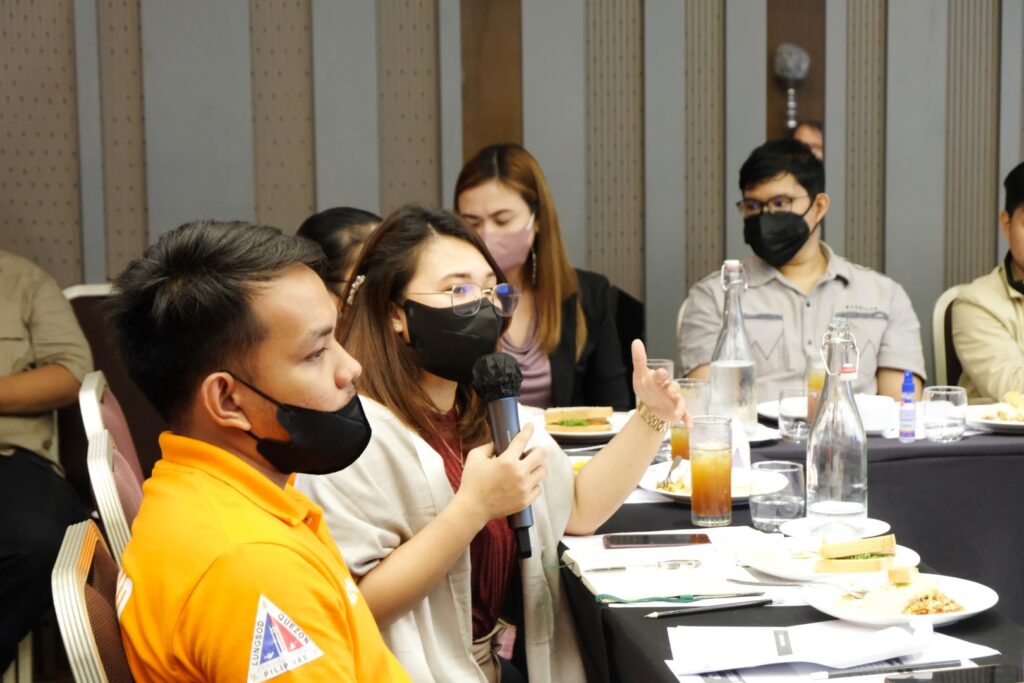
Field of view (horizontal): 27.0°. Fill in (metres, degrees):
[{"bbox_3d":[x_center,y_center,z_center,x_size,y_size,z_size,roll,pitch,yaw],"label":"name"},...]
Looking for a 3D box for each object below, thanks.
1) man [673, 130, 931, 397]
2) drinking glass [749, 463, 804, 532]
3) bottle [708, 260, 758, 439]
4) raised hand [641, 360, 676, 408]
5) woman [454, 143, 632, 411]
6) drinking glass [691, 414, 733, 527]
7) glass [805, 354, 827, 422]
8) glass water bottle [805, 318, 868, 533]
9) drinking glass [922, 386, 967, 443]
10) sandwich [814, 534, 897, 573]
[{"bbox_3d":[0.613,0.241,4.290,0.550,1.278,0.740,-1,7,-3],"label":"man"},{"bbox_3d":[0.394,0.230,3.161,0.083,0.092,0.083,0,7,6],"label":"drinking glass"},{"bbox_3d":[0.399,0.012,3.836,0.085,0.314,0.085,-1,7,0],"label":"bottle"},{"bbox_3d":[0.214,0.063,3.050,0.090,0.130,0.115,-2,7,-9],"label":"raised hand"},{"bbox_3d":[0.034,0.264,4.069,0.480,1.260,0.700,-1,7,0],"label":"woman"},{"bbox_3d":[0.296,0.192,3.155,0.060,0.153,0.060,-1,7,0],"label":"drinking glass"},{"bbox_3d":[0.570,0.094,3.890,0.060,0.149,0.060,-1,7,0],"label":"glass"},{"bbox_3d":[0.474,0.120,3.097,0.087,0.307,0.087,0,7,6],"label":"glass water bottle"},{"bbox_3d":[0.775,0.131,3.819,0.076,0.090,0.076,-1,7,0],"label":"drinking glass"},{"bbox_3d":[0.450,0.276,2.821,0.100,0.045,0.068,-1,7,0],"label":"sandwich"}]

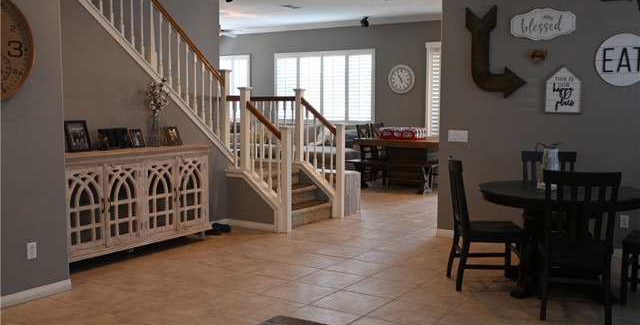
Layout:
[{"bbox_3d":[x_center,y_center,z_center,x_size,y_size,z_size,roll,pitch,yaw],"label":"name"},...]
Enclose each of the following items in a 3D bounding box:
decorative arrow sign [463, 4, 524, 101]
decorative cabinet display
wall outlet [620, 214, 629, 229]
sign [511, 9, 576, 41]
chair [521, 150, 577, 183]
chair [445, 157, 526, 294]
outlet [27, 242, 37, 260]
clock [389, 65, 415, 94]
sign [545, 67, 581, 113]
[{"bbox_3d":[1.764,-1.114,6.451,0.634,0.934,0.040,4,6,33],"label":"decorative arrow sign"},{"bbox_3d":[-1.818,0.386,6.133,0.430,0.990,1.870,4,6,33],"label":"decorative cabinet display"},{"bbox_3d":[2.821,0.553,5.928,0.073,0.115,0.012,4,6,33],"label":"wall outlet"},{"bbox_3d":[2.152,-1.335,6.187,0.612,0.302,0.020,4,6,33],"label":"sign"},{"bbox_3d":[2.052,0.422,5.717,0.470,1.000,0.580,1,5,13],"label":"chair"},{"bbox_3d":[1.317,0.479,5.096,0.580,1.000,0.470,0,5,0],"label":"chair"},{"bbox_3d":[-2.105,0.650,4.692,0.012,0.117,0.072,4,6,33],"label":"outlet"},{"bbox_3d":[1.544,-1.575,12.132,0.557,0.554,0.050,4,6,33],"label":"clock"},{"bbox_3d":[2.328,-0.693,6.128,0.326,0.431,0.025,4,6,33],"label":"sign"}]

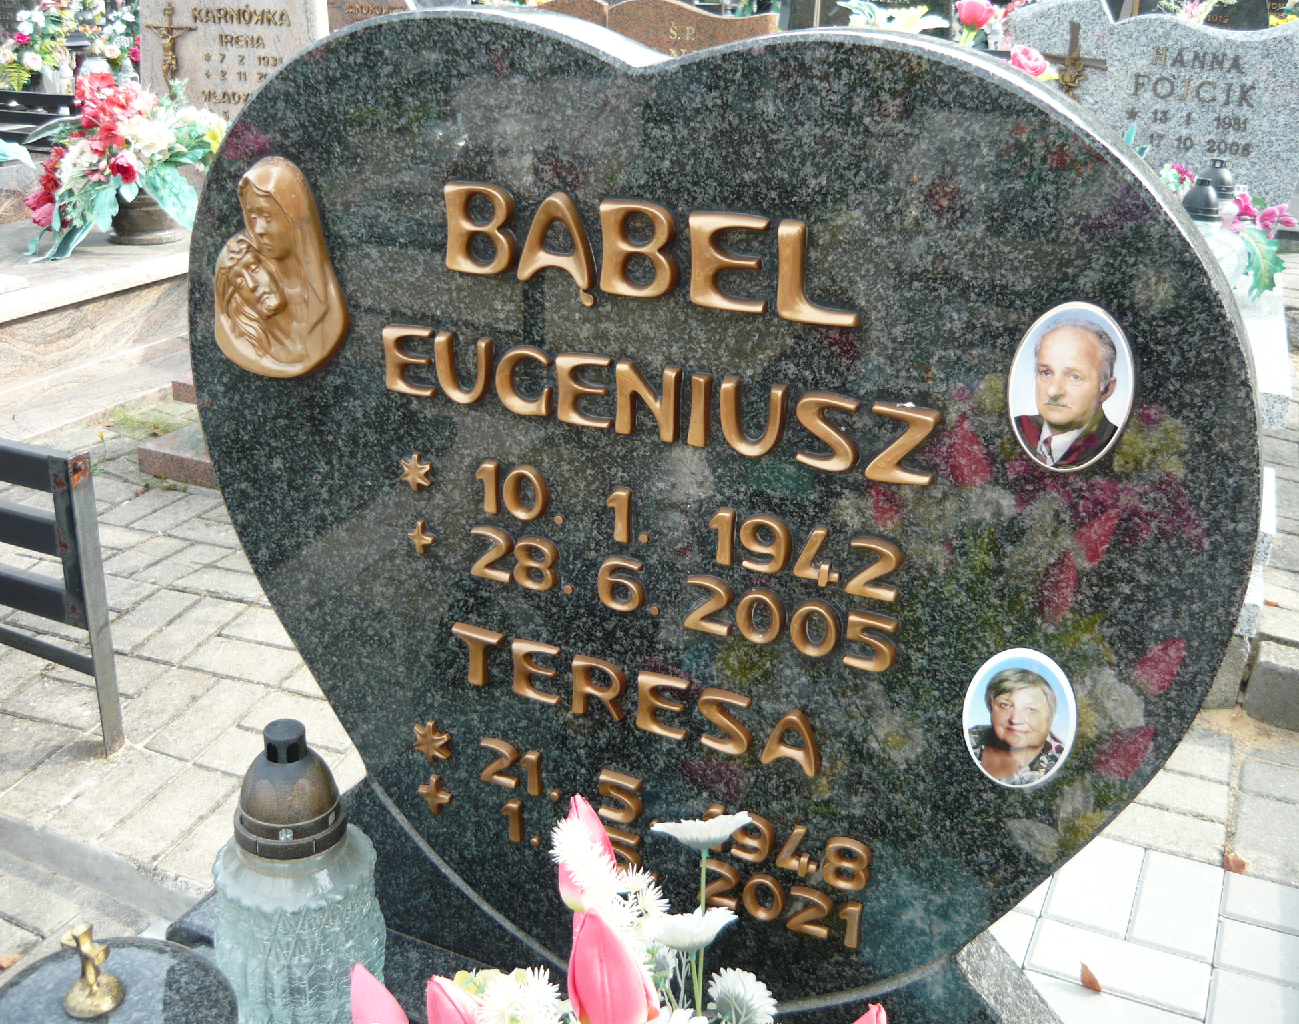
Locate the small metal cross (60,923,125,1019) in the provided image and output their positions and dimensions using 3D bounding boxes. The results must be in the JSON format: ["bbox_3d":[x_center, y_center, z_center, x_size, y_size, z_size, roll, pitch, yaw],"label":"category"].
[{"bbox_3d":[-0.354,0.284,0.818,0.037,0.060,0.037,12,25,22],"label":"small metal cross"}]

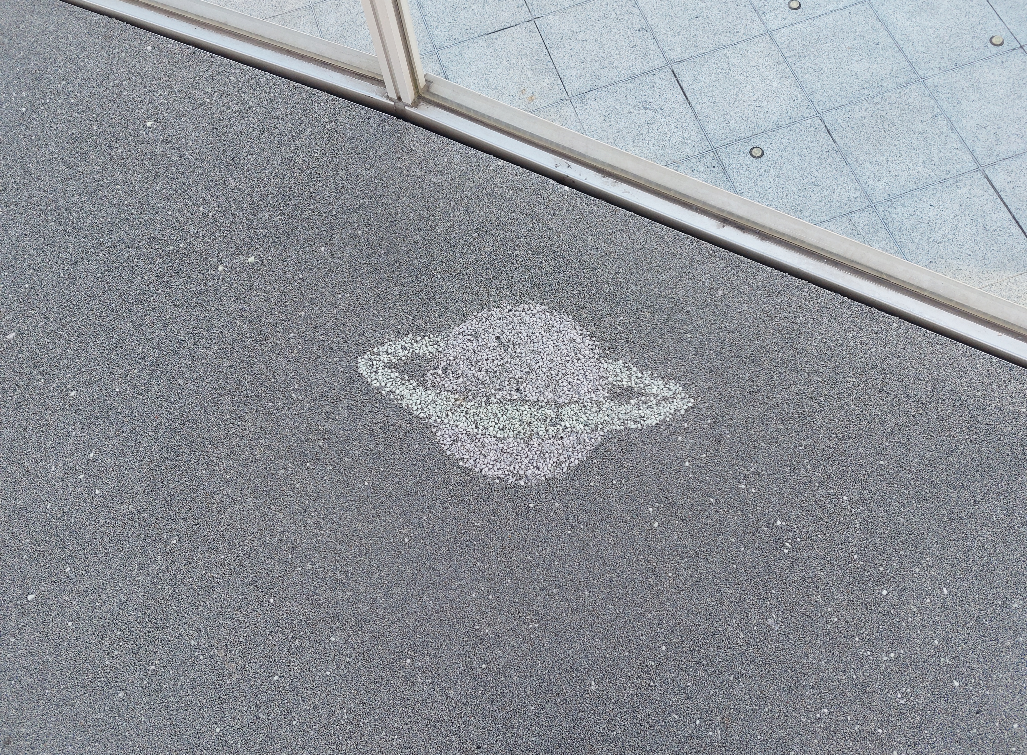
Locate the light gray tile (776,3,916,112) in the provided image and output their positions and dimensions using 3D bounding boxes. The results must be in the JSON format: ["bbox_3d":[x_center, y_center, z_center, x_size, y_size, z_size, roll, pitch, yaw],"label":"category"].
[{"bbox_3d":[0.912,-0.886,1.974,0.298,0.015,0.298,-19,71,-3],"label":"light gray tile"}]

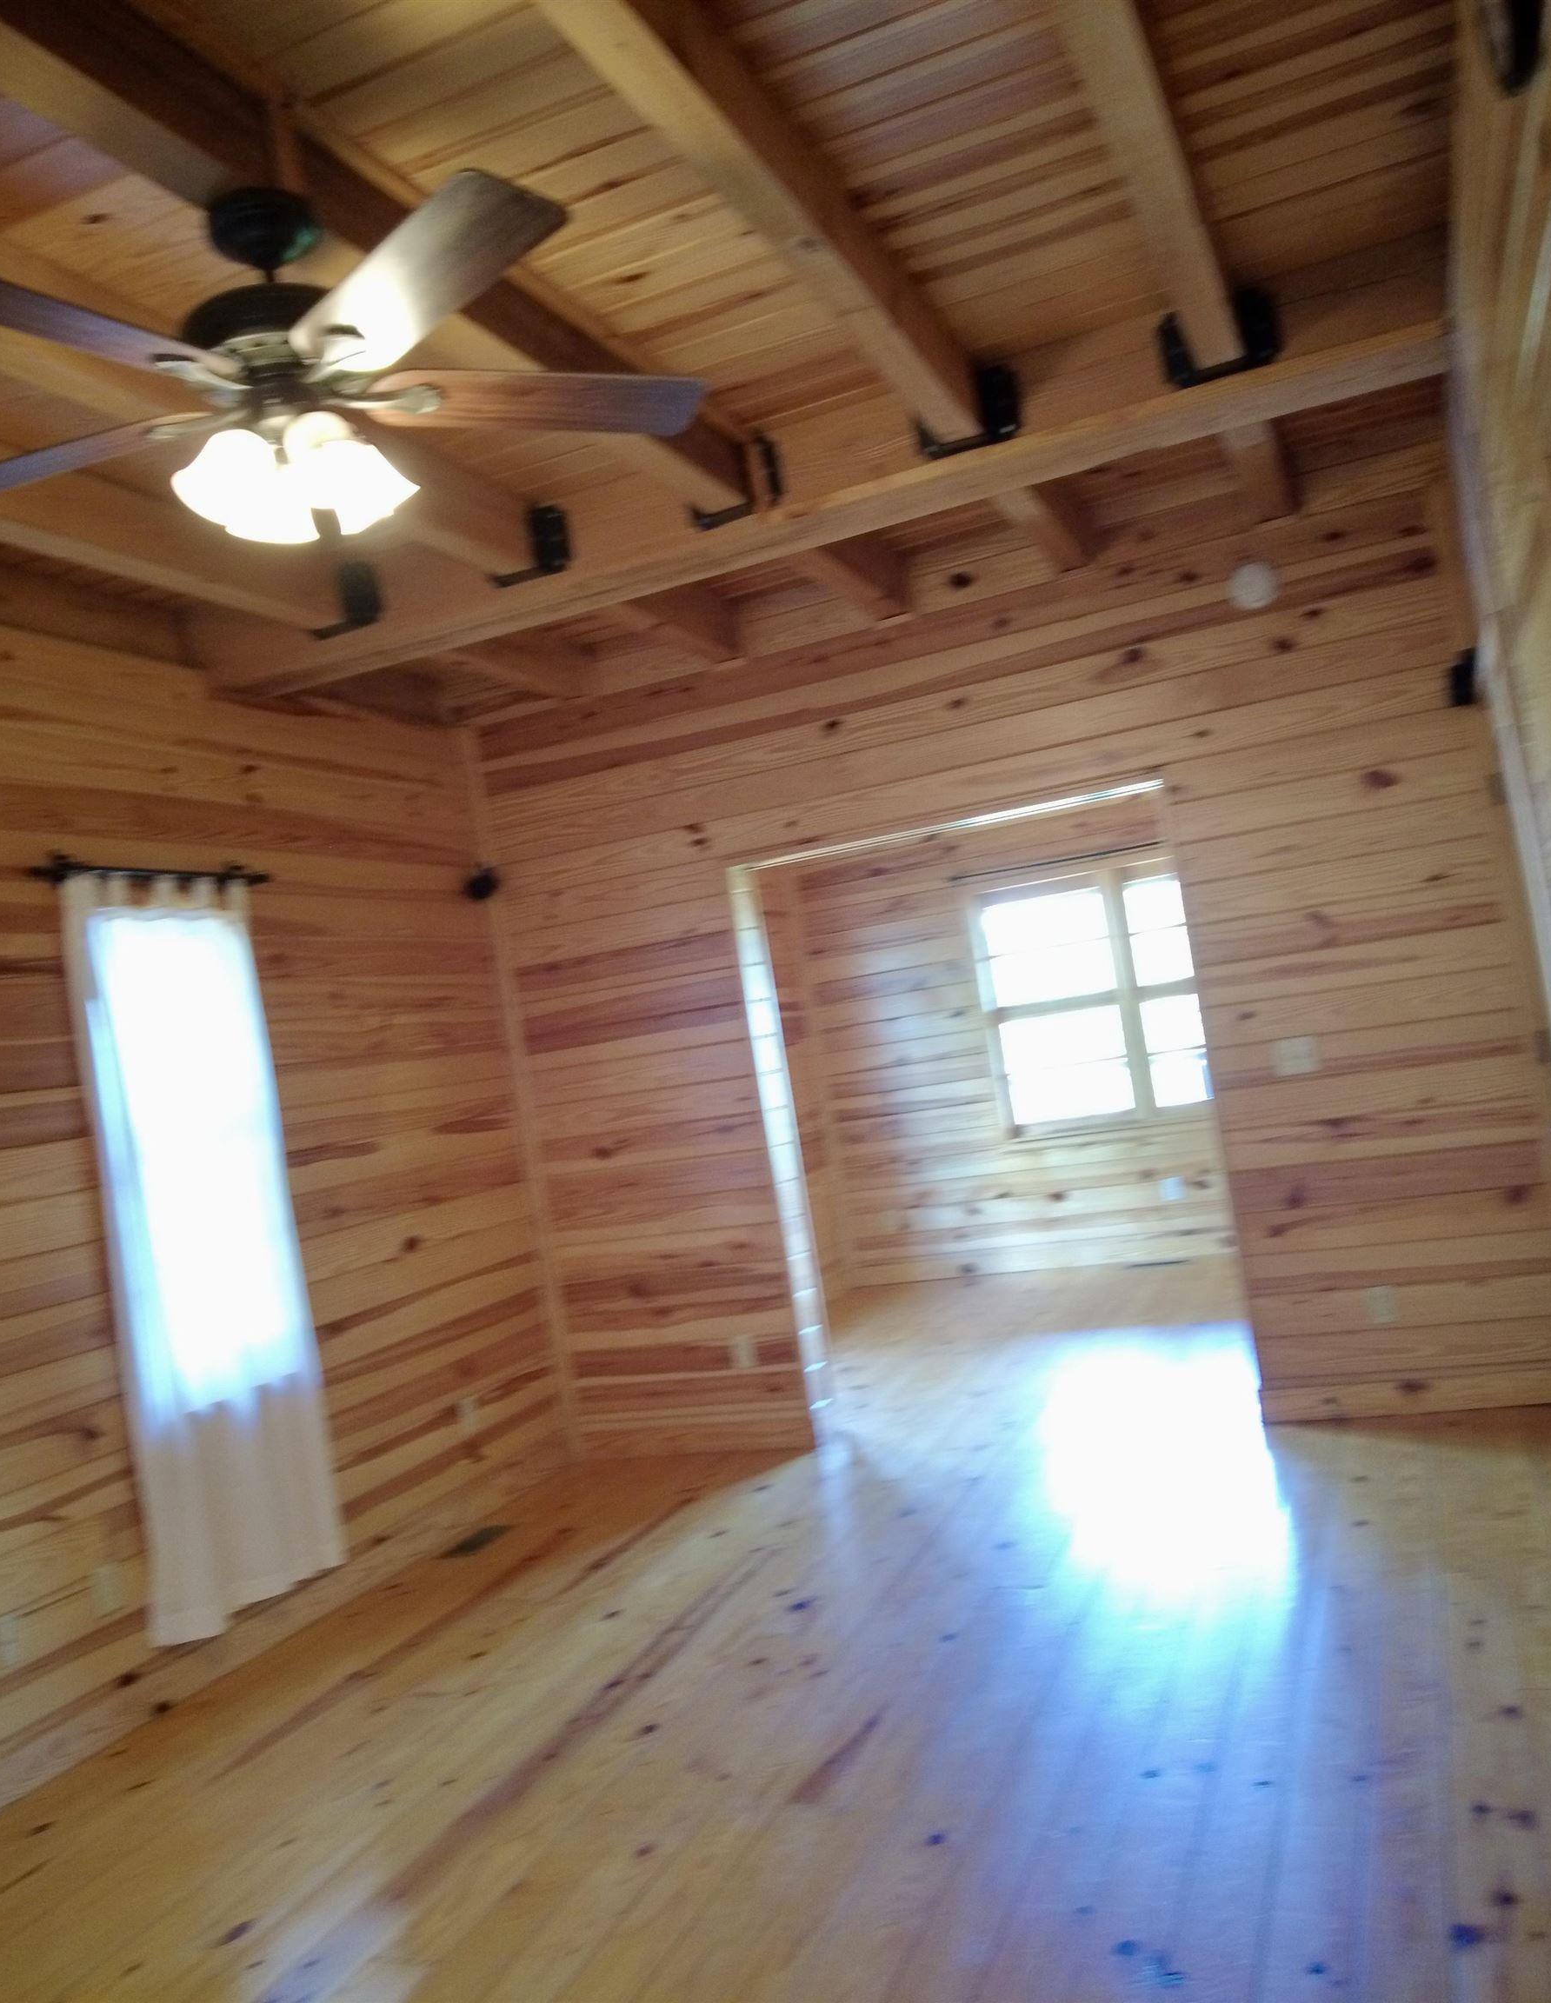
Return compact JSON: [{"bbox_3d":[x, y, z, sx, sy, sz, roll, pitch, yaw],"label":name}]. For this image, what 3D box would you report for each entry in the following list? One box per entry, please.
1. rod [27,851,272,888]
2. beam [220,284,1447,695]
[{"bbox_3d":[-1.734,-0.352,4.332,0.085,0.055,0.870,-10,-2,22],"label":"rod"},{"bbox_3d":[-0.060,-1.368,4.260,3.534,0.235,0.241,-10,-2,22],"label":"beam"}]

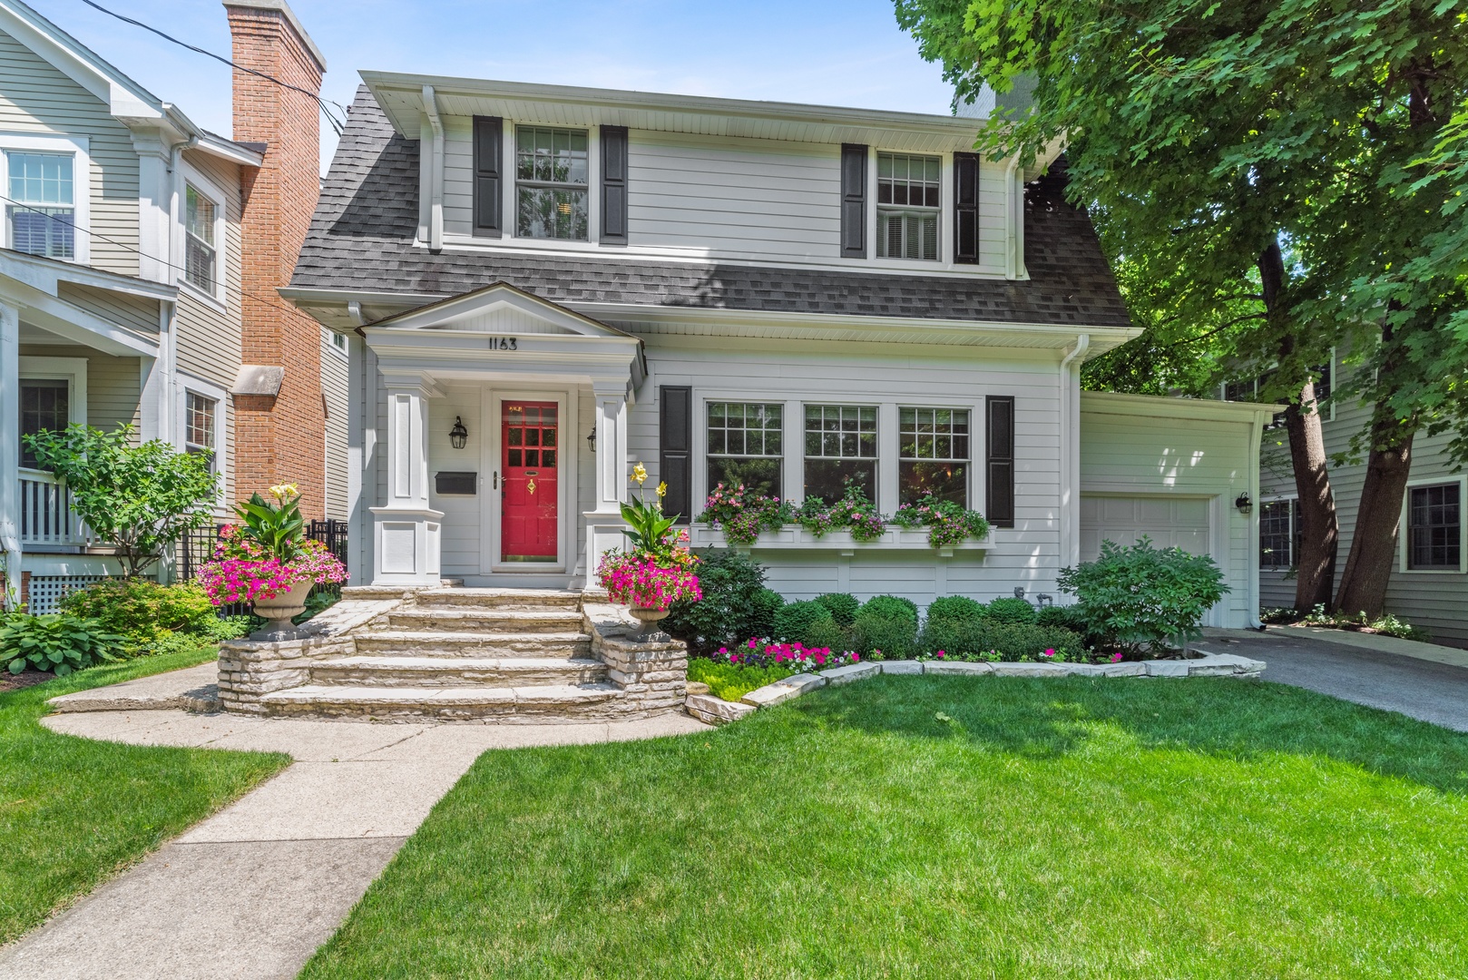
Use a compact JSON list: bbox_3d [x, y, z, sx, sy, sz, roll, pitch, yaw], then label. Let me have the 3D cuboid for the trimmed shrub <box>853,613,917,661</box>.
[{"bbox_3d":[1.663,1.600,6.720,0.710,0.530,0.620,0,-3,-6],"label":"trimmed shrub"}]

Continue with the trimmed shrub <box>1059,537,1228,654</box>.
[{"bbox_3d":[4.612,1.210,6.900,1.700,1.300,1.450,1,-3,-6],"label":"trimmed shrub"}]

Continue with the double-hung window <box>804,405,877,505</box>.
[{"bbox_3d":[1.354,-0.401,7.780,0.960,1.380,0.100,1,-3,-6],"label":"double-hung window"}]

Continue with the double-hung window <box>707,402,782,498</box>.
[{"bbox_3d":[0.127,-0.422,7.376,0.900,1.320,0.110,0,-1,-6],"label":"double-hung window"}]

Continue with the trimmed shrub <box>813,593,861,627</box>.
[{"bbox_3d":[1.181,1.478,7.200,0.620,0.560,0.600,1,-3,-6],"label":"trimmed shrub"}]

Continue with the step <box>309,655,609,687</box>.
[{"bbox_3d":[-2.150,1.460,4.930,2.260,0.165,0.400,1,-3,-3],"label":"step"}]

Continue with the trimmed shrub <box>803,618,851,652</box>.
[{"bbox_3d":[1.020,1.597,6.680,0.540,0.430,0.500,0,-3,-6],"label":"trimmed shrub"}]

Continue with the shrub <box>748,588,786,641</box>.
[{"bbox_3d":[0.315,1.432,6.850,0.520,0.660,0.520,1,-3,-6],"label":"shrub"}]

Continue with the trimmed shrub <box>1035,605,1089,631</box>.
[{"bbox_3d":[3.799,1.562,7.150,0.580,0.500,0.580,1,-3,-6],"label":"trimmed shrub"}]

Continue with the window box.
[{"bbox_3d":[1.340,0.604,7.520,3.760,0.380,0.280,0,-3,-6],"label":"window box"}]

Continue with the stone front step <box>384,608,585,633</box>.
[{"bbox_3d":[-2.219,1.208,5.649,1.780,0.155,0.460,0,-3,-3],"label":"stone front step"}]

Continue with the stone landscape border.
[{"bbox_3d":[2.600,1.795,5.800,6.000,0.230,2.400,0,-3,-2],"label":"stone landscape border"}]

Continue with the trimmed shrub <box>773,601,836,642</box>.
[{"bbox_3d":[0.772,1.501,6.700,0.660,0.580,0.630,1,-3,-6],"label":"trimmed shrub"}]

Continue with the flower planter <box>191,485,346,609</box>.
[{"bbox_3d":[-3.597,0.432,4.750,0.950,0.940,0.880,0,-3,-6],"label":"flower planter"}]

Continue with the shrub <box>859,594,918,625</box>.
[{"bbox_3d":[1.829,1.532,7.200,0.680,0.640,0.660,0,-3,-6],"label":"shrub"}]

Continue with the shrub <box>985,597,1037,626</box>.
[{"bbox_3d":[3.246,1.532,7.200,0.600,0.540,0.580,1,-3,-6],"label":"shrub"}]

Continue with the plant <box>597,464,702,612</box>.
[{"bbox_3d":[-0.710,0.401,5.150,0.860,1.200,0.840,1,-3,-6],"label":"plant"}]

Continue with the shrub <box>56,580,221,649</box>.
[{"bbox_3d":[-6.720,1.429,6.900,1.500,0.820,1.150,1,-3,-6],"label":"shrub"}]

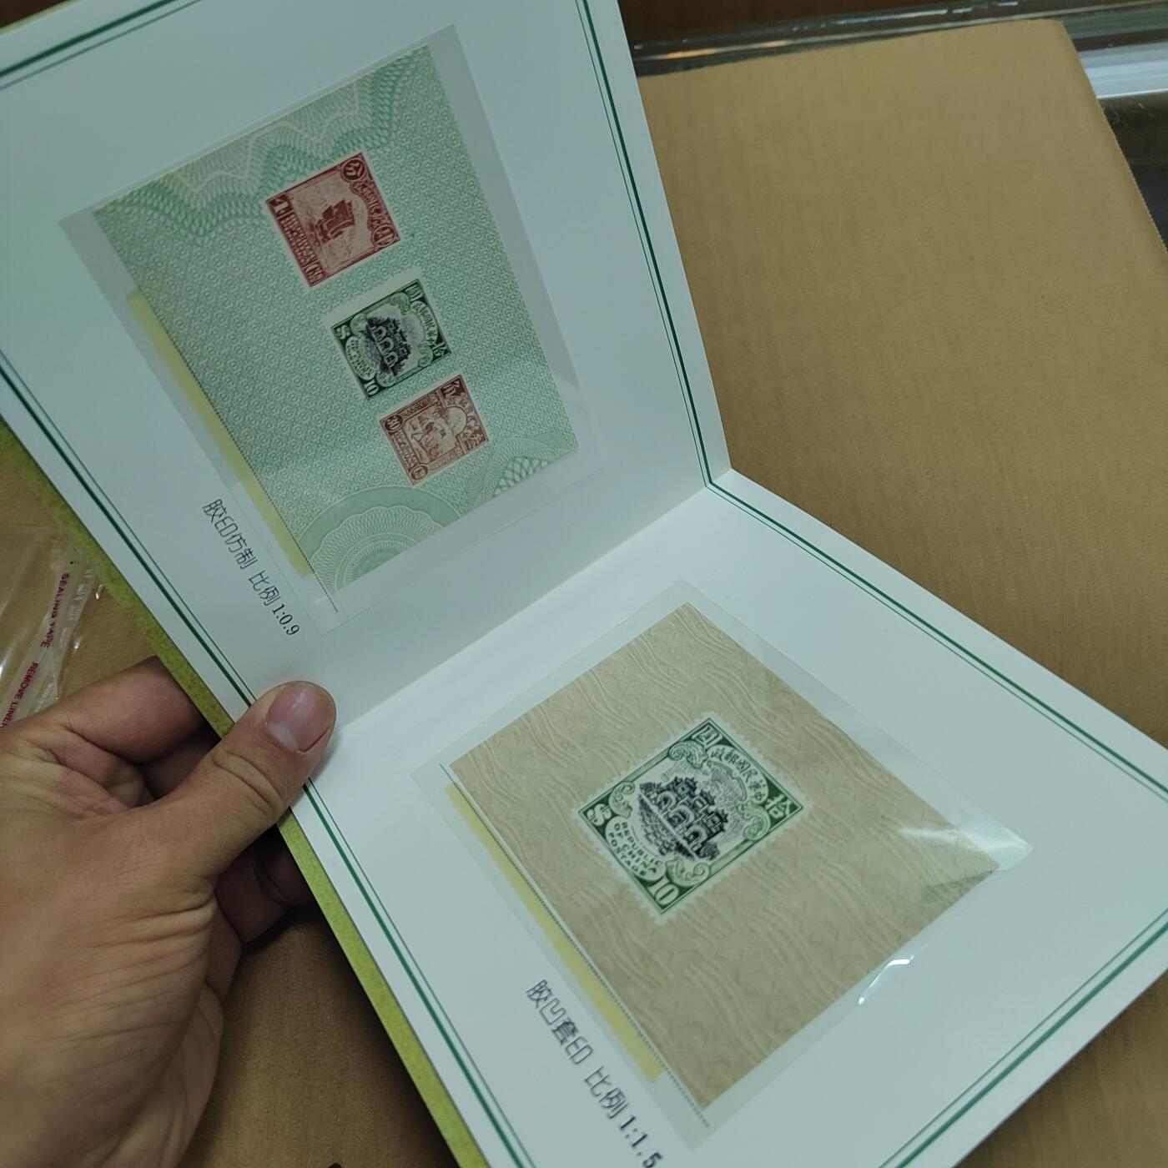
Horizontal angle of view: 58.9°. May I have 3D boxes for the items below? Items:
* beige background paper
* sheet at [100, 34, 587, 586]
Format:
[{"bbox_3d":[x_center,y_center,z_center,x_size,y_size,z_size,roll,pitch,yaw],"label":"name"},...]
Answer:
[{"bbox_3d":[0.023,0.047,0.218,0.070,0.001,0.098,-33,44,-14],"label":"beige background paper"},{"bbox_3d":[-0.044,-0.051,0.221,0.070,0.096,0.001,-33,40,-14],"label":"sheet"}]

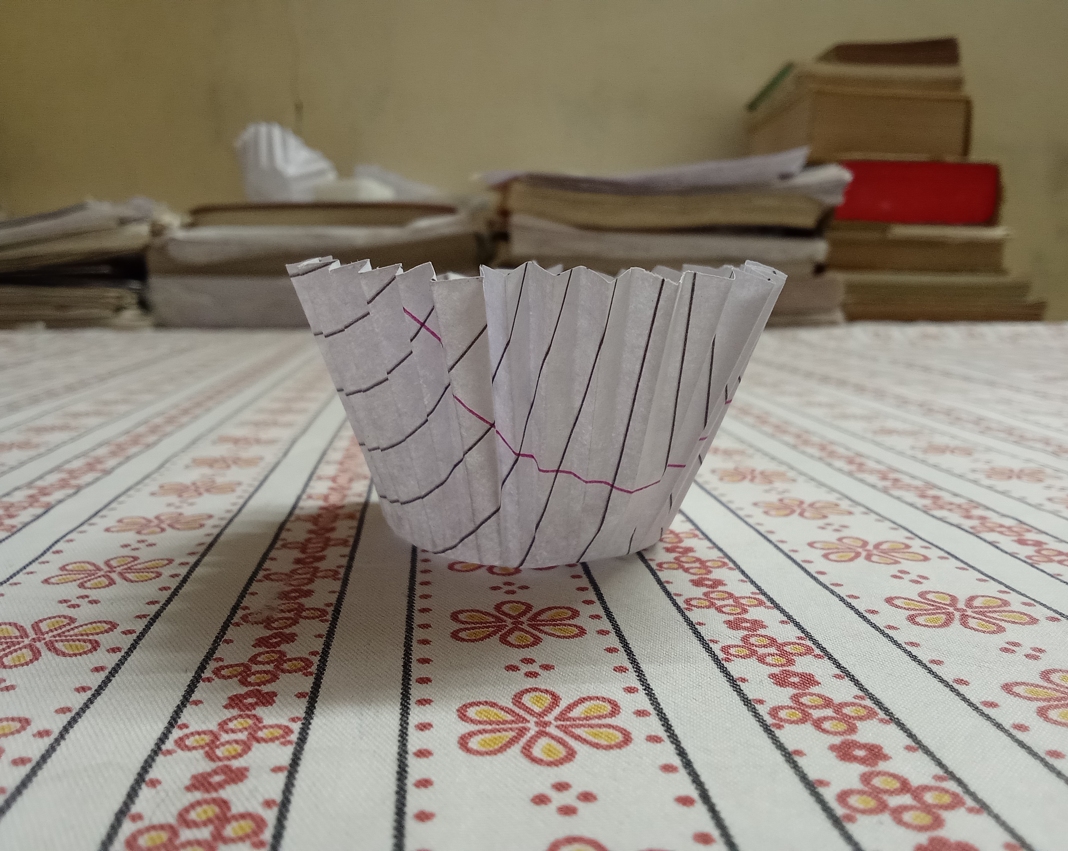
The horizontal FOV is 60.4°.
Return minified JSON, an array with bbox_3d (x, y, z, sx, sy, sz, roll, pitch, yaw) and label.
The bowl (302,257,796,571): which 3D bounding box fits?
[{"bbox_3d":[0.000,-0.004,0.135,0.069,0.038,0.069,0,10,0],"label":"bowl"}]

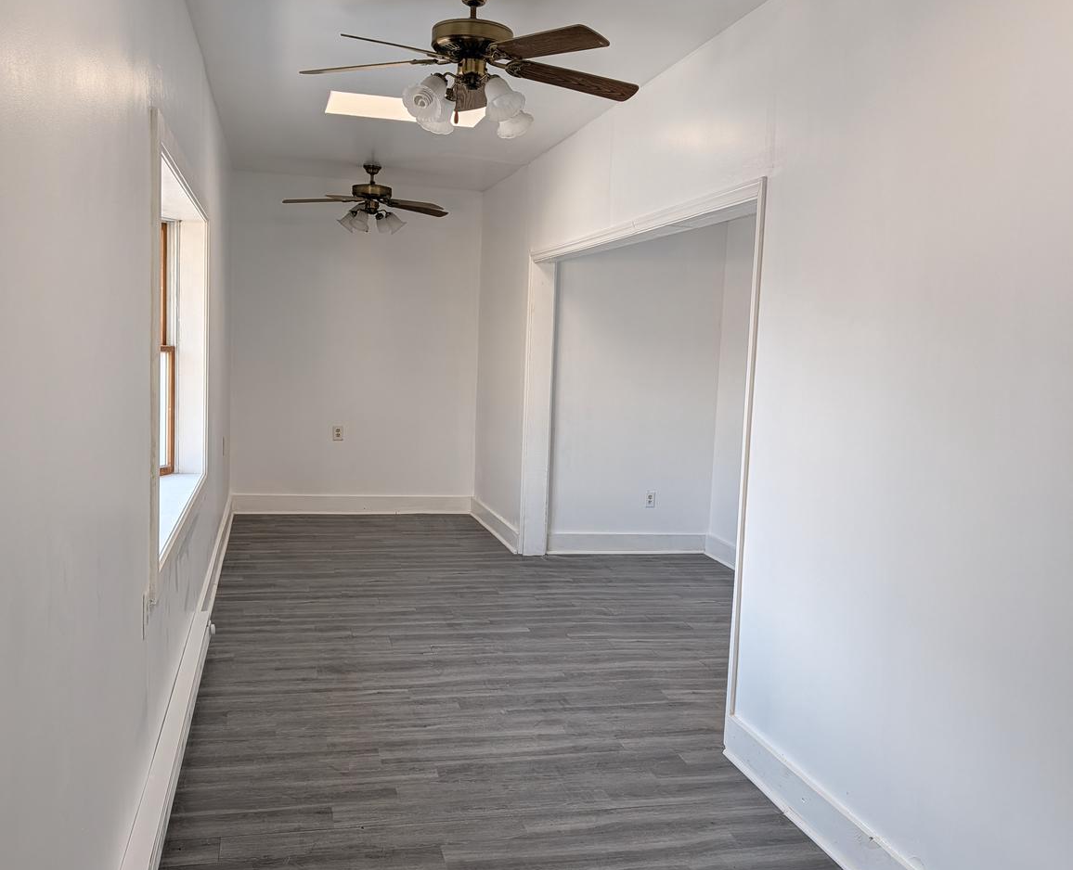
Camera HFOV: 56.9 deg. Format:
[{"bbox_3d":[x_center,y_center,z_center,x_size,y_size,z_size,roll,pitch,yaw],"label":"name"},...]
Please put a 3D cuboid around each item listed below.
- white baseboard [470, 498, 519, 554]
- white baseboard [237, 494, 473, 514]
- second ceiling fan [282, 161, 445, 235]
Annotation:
[{"bbox_3d":[-0.340,0.672,7.721,0.030,0.169,1.571,0,6,-15],"label":"white baseboard"},{"bbox_3d":[-1.501,0.580,8.237,1.951,0.169,0.030,0,6,-15],"label":"white baseboard"},{"bbox_3d":[-1.211,-1.705,7.197,1.270,0.485,1.250,0,6,-15],"label":"second ceiling fan"}]

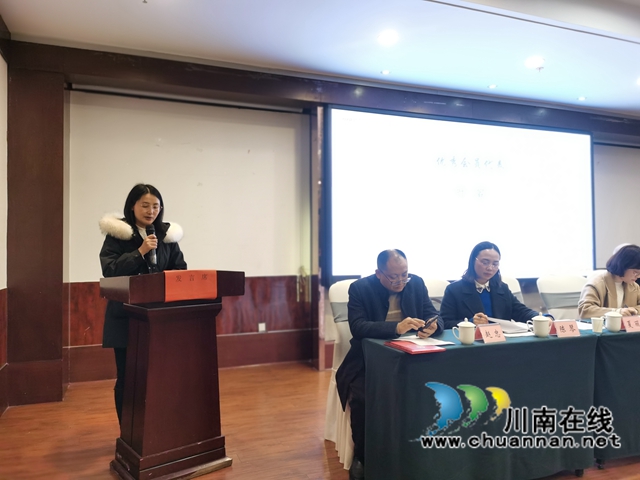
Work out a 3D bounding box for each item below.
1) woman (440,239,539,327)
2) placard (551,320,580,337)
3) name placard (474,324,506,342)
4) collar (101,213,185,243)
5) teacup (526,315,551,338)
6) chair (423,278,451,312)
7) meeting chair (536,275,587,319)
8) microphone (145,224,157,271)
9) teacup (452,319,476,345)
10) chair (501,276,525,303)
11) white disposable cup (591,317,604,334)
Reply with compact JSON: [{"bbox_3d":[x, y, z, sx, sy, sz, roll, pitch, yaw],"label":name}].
[{"bbox_3d":[1.089,0.652,3.252,0.620,1.270,0.720,0,-1,-16],"label":"woman"},{"bbox_3d":[1.371,0.494,2.801,0.160,0.083,0.085,0,-1,-20],"label":"placard"},{"bbox_3d":[0.875,0.480,2.589,0.145,0.088,0.105,0,-1,-22],"label":"name placard"},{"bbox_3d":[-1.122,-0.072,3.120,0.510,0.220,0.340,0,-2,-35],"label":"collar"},{"bbox_3d":[1.202,0.468,2.740,0.127,0.137,0.094,0,-1,-18],"label":"teacup"},{"bbox_3d":[0.815,0.796,3.269,0.470,1.000,0.540,0,-1,-21],"label":"chair"},{"bbox_3d":[1.986,0.795,3.691,0.470,1.000,0.540,0,-1,-17],"label":"meeting chair"},{"bbox_3d":[-1.062,0.041,3.160,0.052,0.268,0.052,0,-13,-30],"label":"microphone"},{"bbox_3d":[0.726,0.457,2.513,0.120,0.132,0.093,0,-1,-3],"label":"teacup"},{"bbox_3d":[1.417,0.796,3.503,0.470,1.000,0.540,0,-1,-21],"label":"chair"},{"bbox_3d":[1.576,0.481,2.833,0.072,0.085,0.072,0,-1,0],"label":"white disposable cup"}]

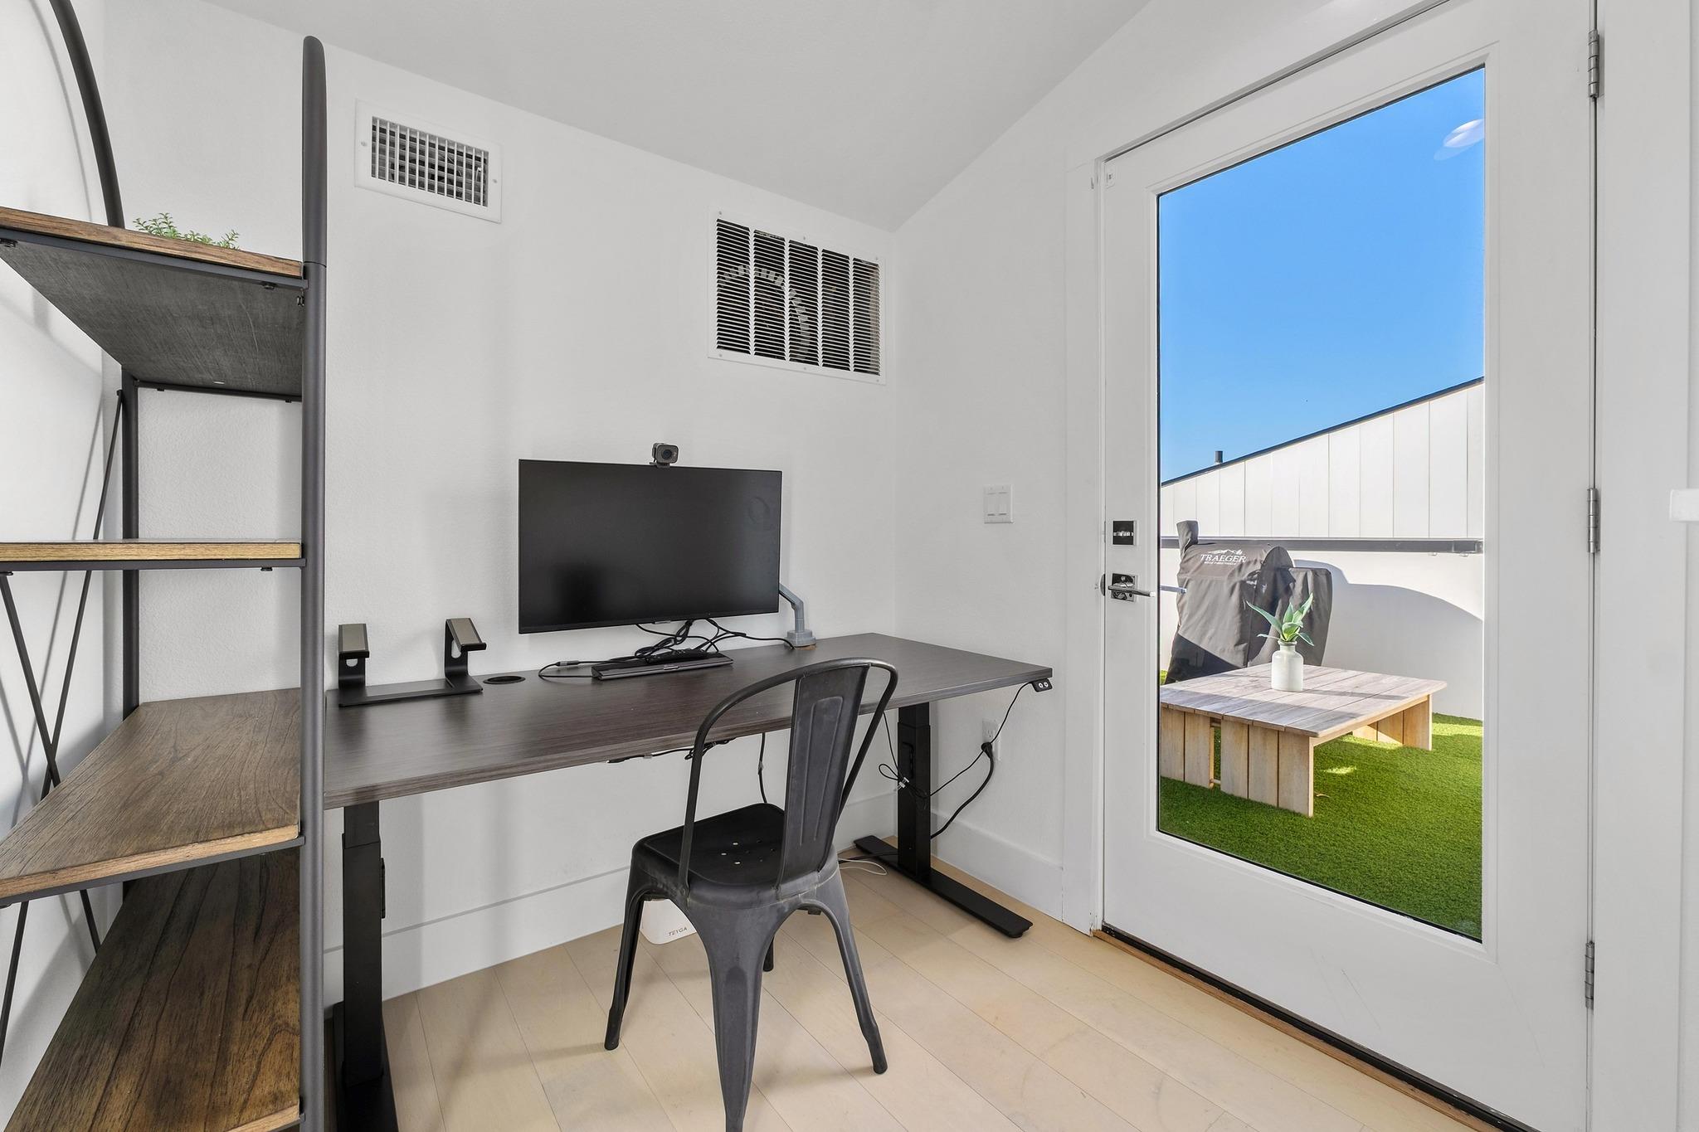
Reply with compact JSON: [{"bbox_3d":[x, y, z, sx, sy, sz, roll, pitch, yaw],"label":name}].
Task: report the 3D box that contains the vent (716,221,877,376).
[{"bbox_3d":[-0.137,-0.841,2.268,0.668,0.439,0.020,-1,2,-37],"label":"vent"}]

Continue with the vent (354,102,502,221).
[{"bbox_3d":[-0.968,-0.934,1.645,0.294,0.191,0.018,-1,2,-37],"label":"vent"}]

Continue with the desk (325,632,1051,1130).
[{"bbox_3d":[-0.306,0.619,1.661,1.508,0.712,0.769,-1,2,-37],"label":"desk"}]

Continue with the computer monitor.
[{"bbox_3d":[-0.441,-0.050,1.660,0.616,0.362,0.050,-1,2,-34],"label":"computer monitor"}]

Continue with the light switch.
[{"bbox_3d":[0.446,-0.186,2.129,0.010,0.116,0.116,-1,2,-37],"label":"light switch"}]

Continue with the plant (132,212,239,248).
[{"bbox_3d":[-0.987,-0.446,1.056,0.141,0.151,0.141,-1,2,-37],"label":"plant"}]

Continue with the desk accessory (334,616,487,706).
[{"bbox_3d":[-0.949,0.193,1.530,0.263,0.156,0.206,-1,2,-37],"label":"desk accessory"}]

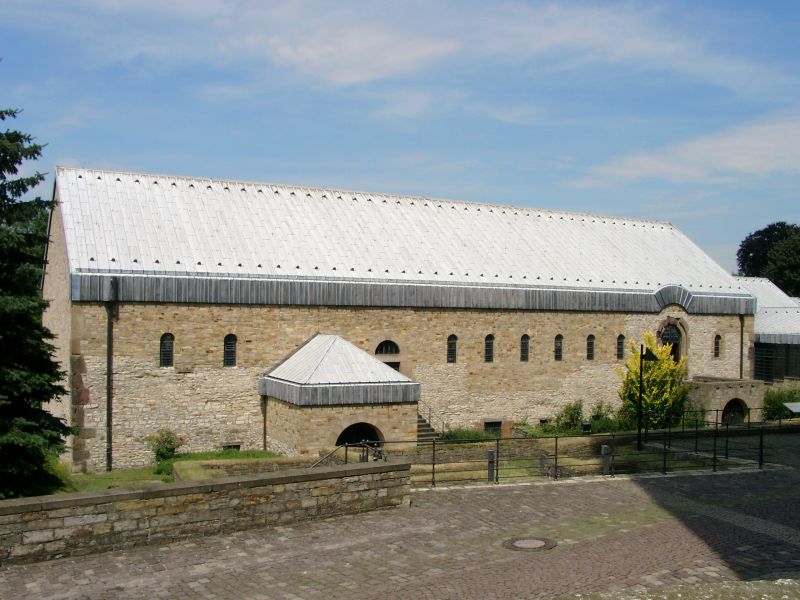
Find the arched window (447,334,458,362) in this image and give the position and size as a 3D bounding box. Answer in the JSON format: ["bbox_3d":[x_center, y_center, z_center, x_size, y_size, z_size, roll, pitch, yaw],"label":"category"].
[{"bbox_3d":[2.890,2.720,43.861,0.590,1.591,0.280,1,-2,-28],"label":"arched window"}]

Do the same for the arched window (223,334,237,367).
[{"bbox_3d":[-8.235,2.442,38.021,0.622,1.576,0.280,1,-2,-28],"label":"arched window"}]

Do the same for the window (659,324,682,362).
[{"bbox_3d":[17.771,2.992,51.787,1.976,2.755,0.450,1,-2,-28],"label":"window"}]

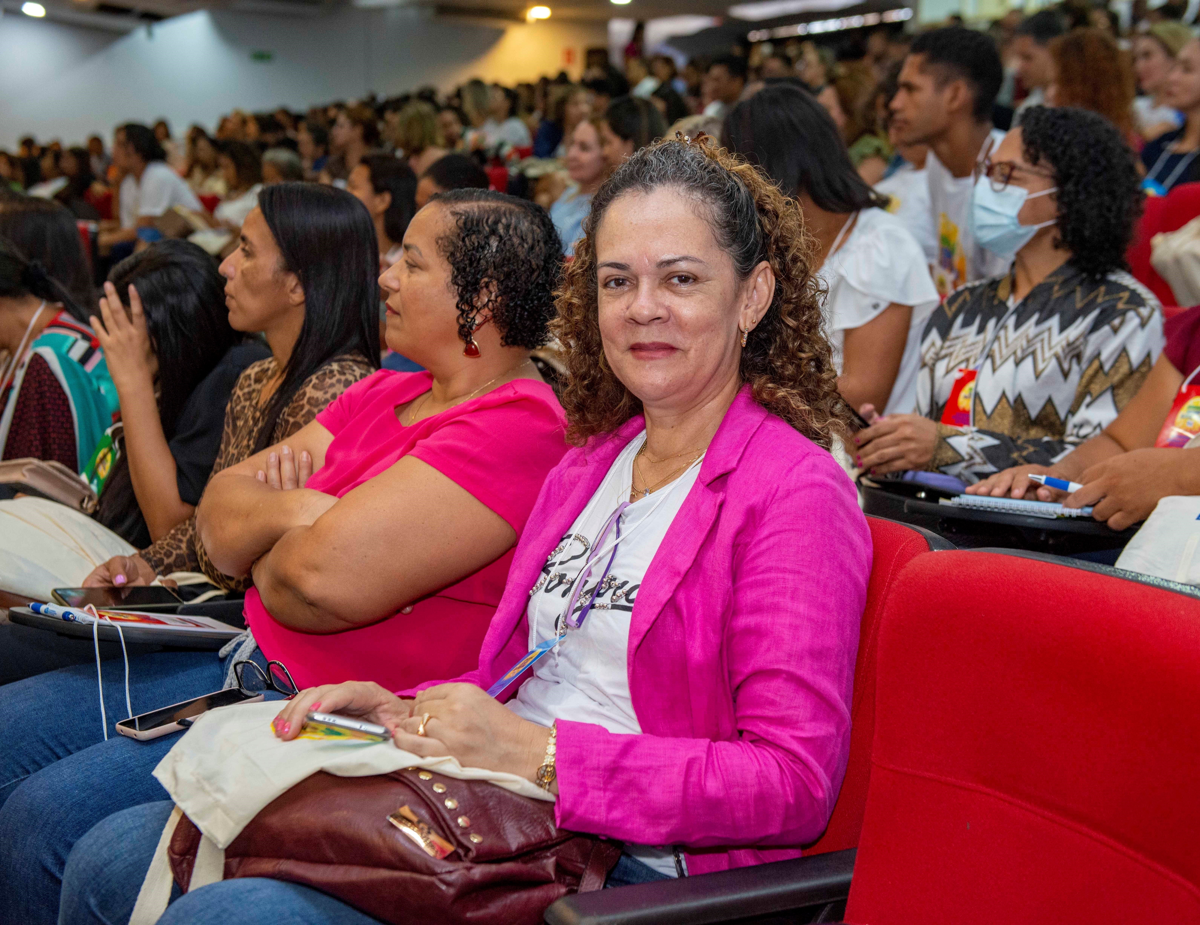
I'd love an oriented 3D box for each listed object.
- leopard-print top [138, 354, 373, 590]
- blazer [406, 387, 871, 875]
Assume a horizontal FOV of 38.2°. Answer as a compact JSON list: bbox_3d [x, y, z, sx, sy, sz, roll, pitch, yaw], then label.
[{"bbox_3d":[-0.540,0.075,2.570,0.380,0.500,0.430,-5,11,-25],"label":"leopard-print top"},{"bbox_3d":[0.020,0.160,1.610,0.380,0.460,0.440,-6,11,-32],"label":"blazer"}]

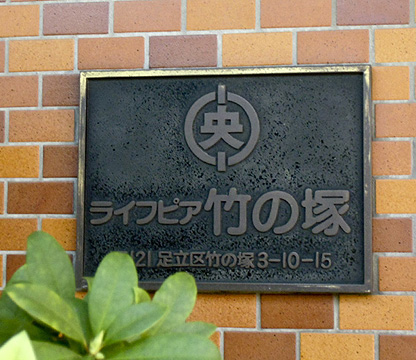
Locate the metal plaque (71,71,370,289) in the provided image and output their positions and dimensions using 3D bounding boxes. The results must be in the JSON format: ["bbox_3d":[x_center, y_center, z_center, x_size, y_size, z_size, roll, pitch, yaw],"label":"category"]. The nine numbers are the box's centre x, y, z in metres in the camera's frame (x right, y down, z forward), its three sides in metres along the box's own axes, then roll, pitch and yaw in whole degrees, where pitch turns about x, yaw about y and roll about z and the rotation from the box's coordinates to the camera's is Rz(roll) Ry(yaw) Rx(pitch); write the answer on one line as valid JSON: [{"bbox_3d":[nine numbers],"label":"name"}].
[{"bbox_3d":[0.020,0.000,1.270,0.396,0.299,0.020,-1,-3,9],"label":"metal plaque"}]

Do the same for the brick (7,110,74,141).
[{"bbox_3d":[-0.232,-0.074,1.333,0.096,0.044,0.025,-1,-3,9],"label":"brick"}]

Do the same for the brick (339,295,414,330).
[{"bbox_3d":[0.221,0.174,1.250,0.096,0.044,0.025,-1,-3,9],"label":"brick"}]

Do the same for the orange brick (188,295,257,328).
[{"bbox_3d":[0.020,0.176,1.280,0.096,0.044,0.025,-1,-3,9],"label":"orange brick"}]

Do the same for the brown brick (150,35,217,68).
[{"bbox_3d":[-0.032,-0.177,1.309,0.096,0.044,0.025,-1,-3,9],"label":"brown brick"}]

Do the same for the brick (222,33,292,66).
[{"bbox_3d":[0.069,-0.177,1.293,0.096,0.044,0.025,-1,-3,9],"label":"brick"}]

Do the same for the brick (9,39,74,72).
[{"bbox_3d":[-0.233,-0.175,1.339,0.096,0.044,0.025,-1,-3,9],"label":"brick"}]

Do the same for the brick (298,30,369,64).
[{"bbox_3d":[0.170,-0.178,1.278,0.096,0.044,0.025,-1,-3,9],"label":"brick"}]

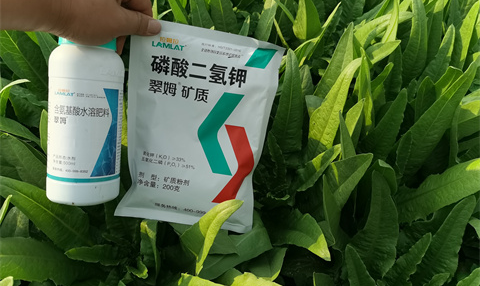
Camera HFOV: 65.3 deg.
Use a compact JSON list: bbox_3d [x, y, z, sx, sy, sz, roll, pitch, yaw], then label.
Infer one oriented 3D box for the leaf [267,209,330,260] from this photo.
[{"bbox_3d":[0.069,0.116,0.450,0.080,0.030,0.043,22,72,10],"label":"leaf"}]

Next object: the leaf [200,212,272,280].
[{"bbox_3d":[-0.010,0.121,0.430,0.060,0.093,0.030,45,10,16],"label":"leaf"}]

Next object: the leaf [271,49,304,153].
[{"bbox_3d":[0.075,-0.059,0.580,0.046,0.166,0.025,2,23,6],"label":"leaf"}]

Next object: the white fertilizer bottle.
[{"bbox_3d":[-0.157,-0.029,0.380,0.071,0.178,0.071,1,7,-23],"label":"white fertilizer bottle"}]

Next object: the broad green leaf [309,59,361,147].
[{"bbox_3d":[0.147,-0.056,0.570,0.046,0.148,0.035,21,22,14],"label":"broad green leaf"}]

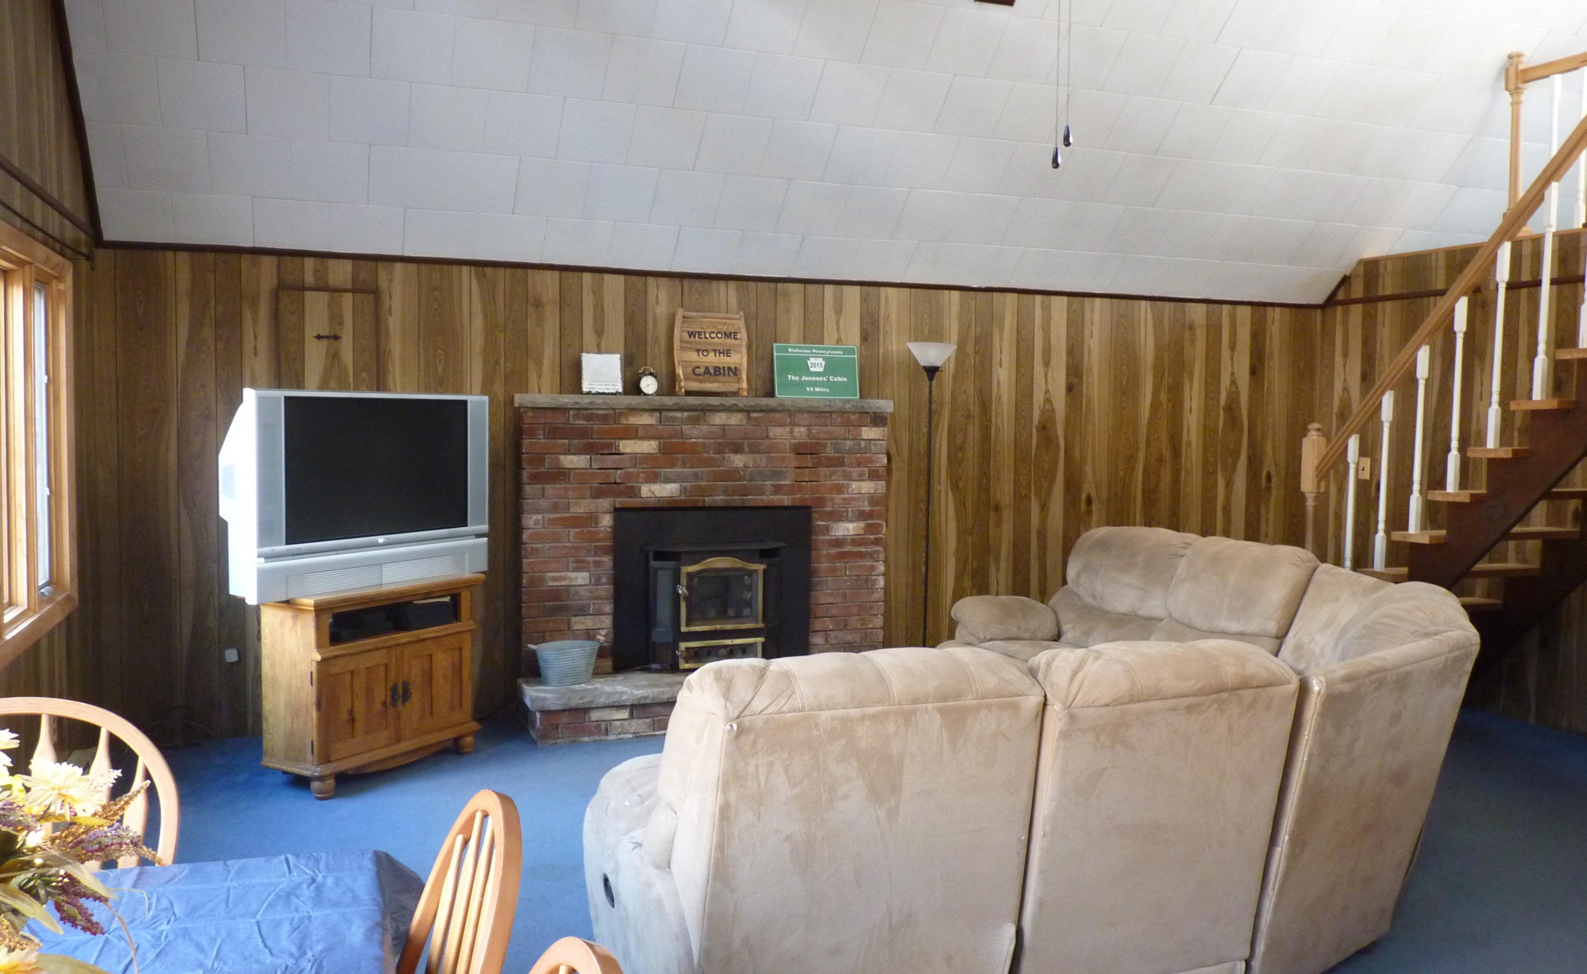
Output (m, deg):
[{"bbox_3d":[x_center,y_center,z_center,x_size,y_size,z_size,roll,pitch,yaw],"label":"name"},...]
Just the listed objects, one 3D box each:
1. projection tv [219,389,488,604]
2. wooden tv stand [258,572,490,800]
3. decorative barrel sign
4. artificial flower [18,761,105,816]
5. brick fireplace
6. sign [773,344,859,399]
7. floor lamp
[{"bbox_3d":[-1.798,0.006,5.040,0.380,0.766,1.171,3,4,29],"label":"projection tv"},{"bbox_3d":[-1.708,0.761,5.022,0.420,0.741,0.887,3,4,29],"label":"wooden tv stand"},{"bbox_3d":[-0.389,-0.635,5.934,0.363,0.414,0.100,-1,4,-21],"label":"decorative barrel sign"},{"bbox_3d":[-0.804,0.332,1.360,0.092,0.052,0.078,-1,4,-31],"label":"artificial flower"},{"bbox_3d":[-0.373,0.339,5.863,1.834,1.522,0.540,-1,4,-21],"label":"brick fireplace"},{"bbox_3d":[0.120,-0.573,6.216,0.453,0.272,0.050,-1,4,-21],"label":"sign"},{"bbox_3d":[0.691,0.173,6.367,0.286,1.823,0.286,1,3,0],"label":"floor lamp"}]

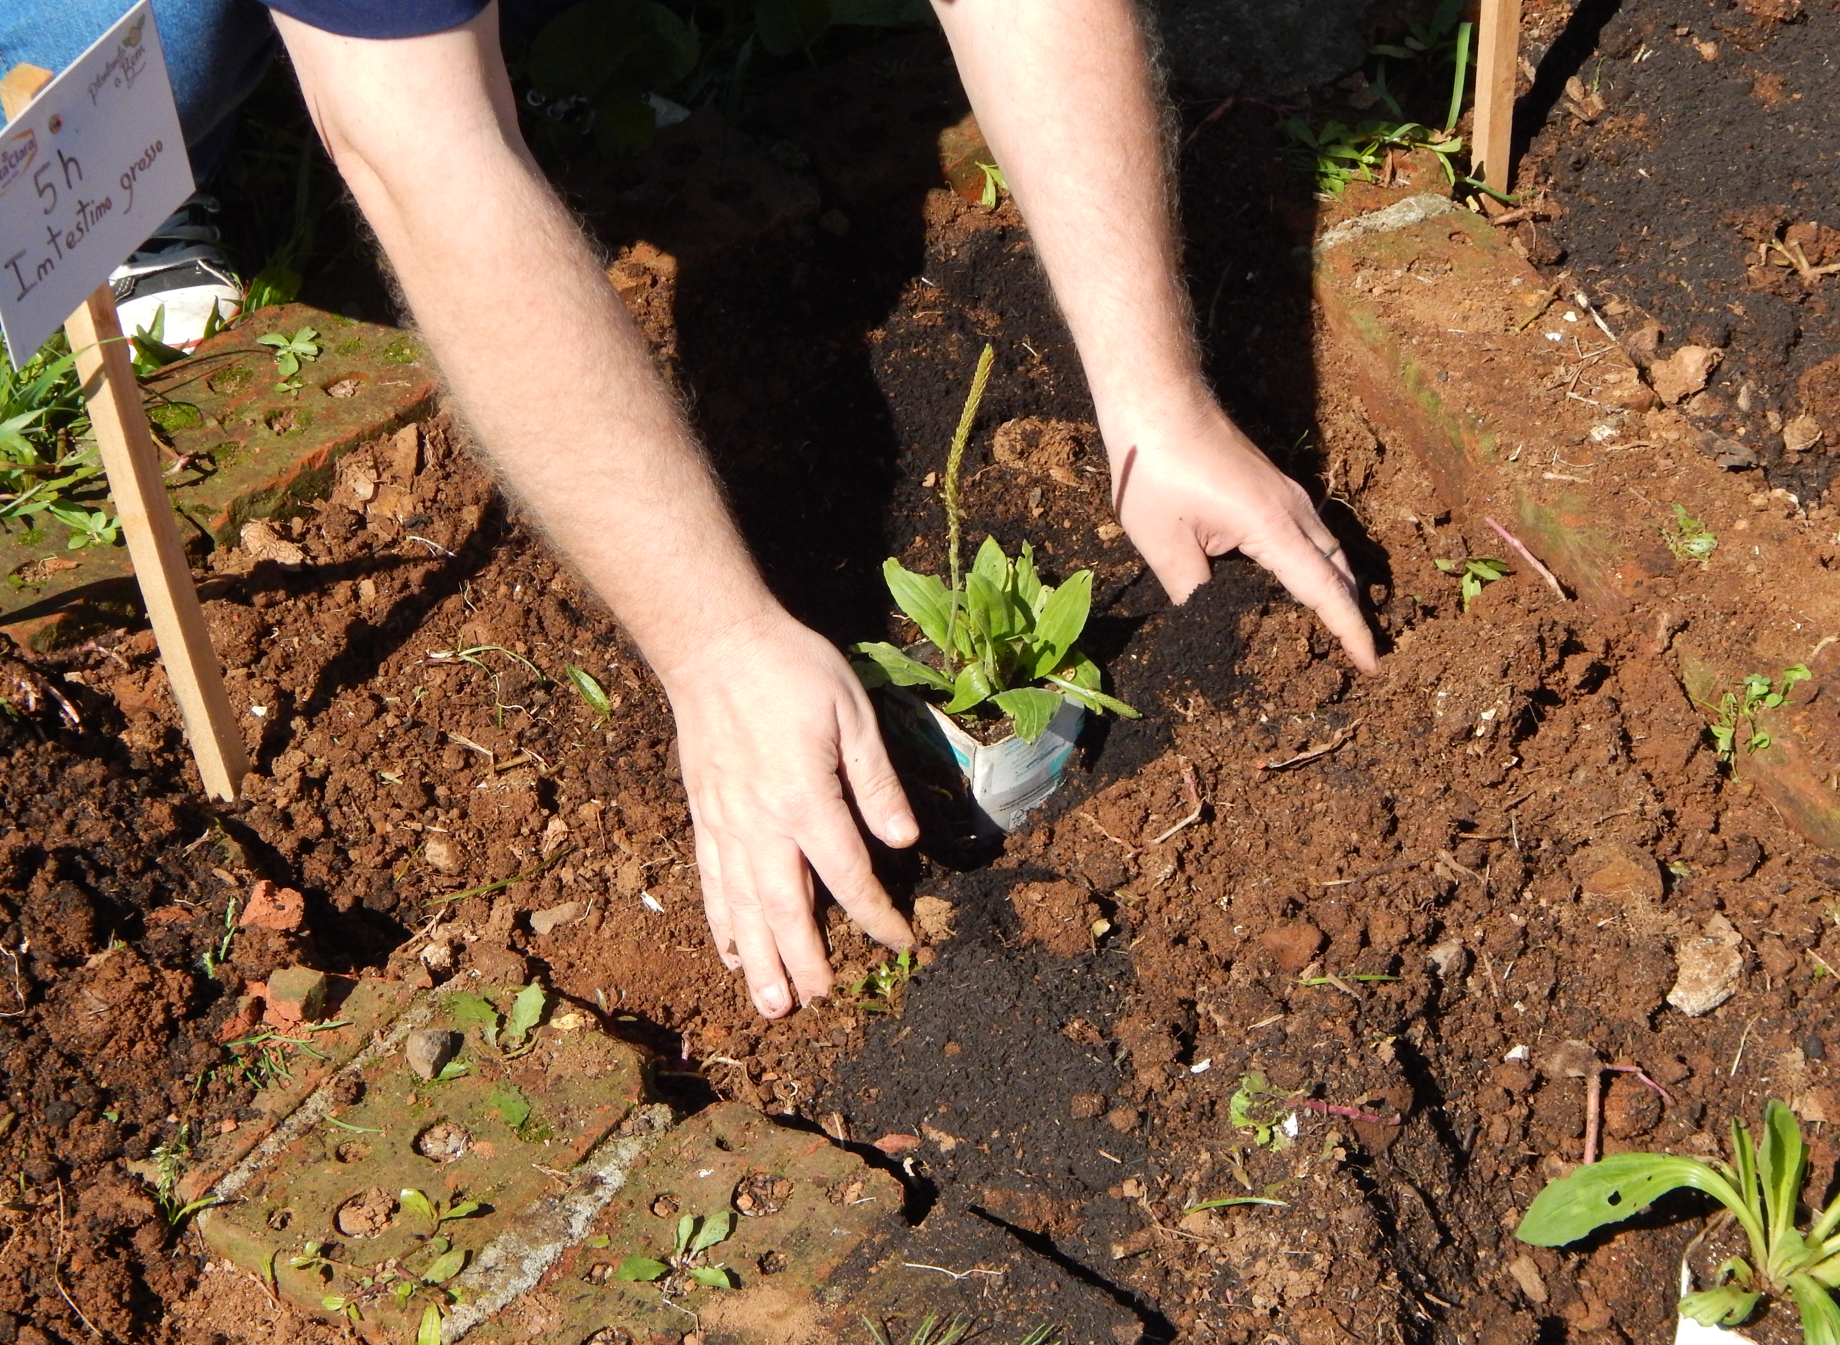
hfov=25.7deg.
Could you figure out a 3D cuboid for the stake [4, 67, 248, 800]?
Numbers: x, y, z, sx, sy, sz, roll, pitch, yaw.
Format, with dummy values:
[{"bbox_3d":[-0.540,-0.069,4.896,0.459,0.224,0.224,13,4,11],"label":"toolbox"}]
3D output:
[{"bbox_3d":[-0.375,-0.102,1.931,0.018,0.419,0.018,20,47,31],"label":"stake"}]

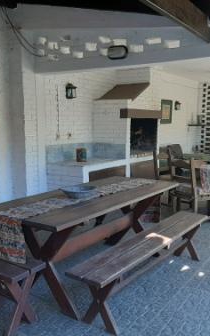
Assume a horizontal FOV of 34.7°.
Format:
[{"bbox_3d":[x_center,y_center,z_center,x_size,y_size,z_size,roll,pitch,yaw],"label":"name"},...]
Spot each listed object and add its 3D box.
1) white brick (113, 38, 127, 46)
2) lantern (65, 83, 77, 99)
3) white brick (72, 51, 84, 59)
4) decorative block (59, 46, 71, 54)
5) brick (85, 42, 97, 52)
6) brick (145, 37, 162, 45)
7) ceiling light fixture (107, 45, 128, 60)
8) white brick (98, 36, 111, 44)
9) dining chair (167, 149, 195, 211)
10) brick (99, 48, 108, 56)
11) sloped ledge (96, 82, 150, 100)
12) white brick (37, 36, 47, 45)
[{"bbox_3d":[0.189,-1.564,4.183,0.200,0.078,0.100,5,9,35],"label":"white brick"},{"bbox_3d":[-0.515,-1.187,5.174,0.154,0.247,0.134,5,9,35],"label":"lantern"},{"bbox_3d":[-0.379,-1.553,4.591,0.200,0.080,0.100,5,9,35],"label":"white brick"},{"bbox_3d":[-0.521,-1.540,4.423,0.185,0.075,0.080,5,10,36],"label":"decorative block"},{"bbox_3d":[-0.167,-1.492,4.167,0.180,0.082,0.080,5,10,36],"label":"brick"},{"bbox_3d":[0.528,-1.378,3.665,0.185,0.062,0.080,5,10,36],"label":"brick"},{"bbox_3d":[0.151,-1.334,3.902,0.245,0.150,0.100,5,10,36],"label":"ceiling light fixture"},{"bbox_3d":[-0.001,-1.529,4.038,0.185,0.070,0.080,5,10,36],"label":"white brick"},{"bbox_3d":[1.186,0.274,5.110,0.464,0.948,0.433,6,10,41],"label":"dining chair"},{"bbox_3d":[-0.006,-1.396,4.067,0.129,0.077,0.082,5,9,32],"label":"brick"},{"bbox_3d":[0.317,-1.344,5.972,0.800,0.370,0.750,5,10,36],"label":"sloped ledge"},{"bbox_3d":[-0.846,-1.726,4.556,0.118,0.077,0.082,5,9,32],"label":"white brick"}]

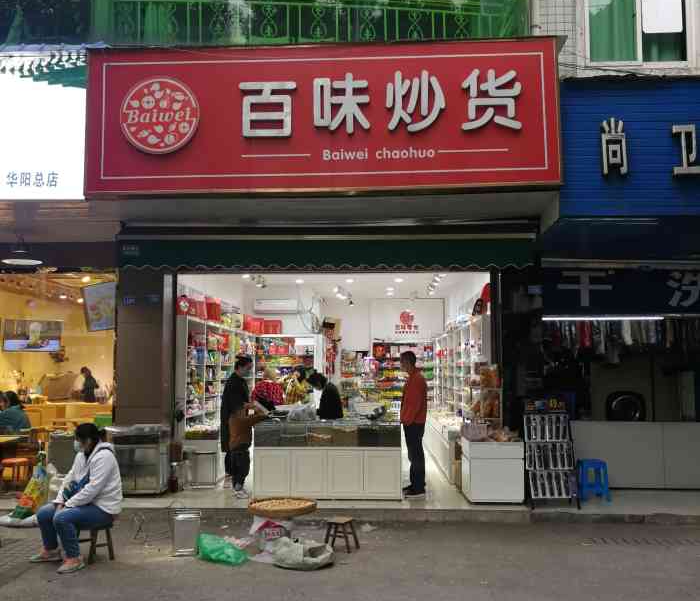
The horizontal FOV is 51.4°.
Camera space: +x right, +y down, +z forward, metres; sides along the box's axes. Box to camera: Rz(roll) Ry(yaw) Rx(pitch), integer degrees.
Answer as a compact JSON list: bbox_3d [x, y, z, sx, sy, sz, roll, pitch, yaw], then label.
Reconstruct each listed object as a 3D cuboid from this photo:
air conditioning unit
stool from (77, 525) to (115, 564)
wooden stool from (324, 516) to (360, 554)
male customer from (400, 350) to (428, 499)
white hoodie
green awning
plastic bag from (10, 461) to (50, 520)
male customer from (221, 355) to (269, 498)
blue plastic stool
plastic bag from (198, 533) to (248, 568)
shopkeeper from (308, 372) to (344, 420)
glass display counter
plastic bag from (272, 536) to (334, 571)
[{"bbox_3d":[-1.476,0.131,14.578,0.880,0.290,0.220,-1,-6,2],"label":"air conditioning unit"},{"bbox_3d":[-2.218,2.093,6.330,0.320,0.310,0.260,1,-6,-15],"label":"stool"},{"bbox_3d":[-0.085,2.127,6.632,0.270,0.280,0.220,-2,-6,20],"label":"wooden stool"},{"bbox_3d":[0.780,1.460,8.753,0.330,1.710,0.470,0,-5,0],"label":"male customer"},{"bbox_3d":[-2.235,1.525,6.236,0.500,0.590,0.460,3,-6,-25],"label":"white hoodie"},{"bbox_3d":[-0.315,-0.588,9.202,5.150,0.460,0.420,-1,-6,2],"label":"green awning"},{"bbox_3d":[-3.415,2.025,7.733,0.370,0.600,0.300,1,-6,-15],"label":"plastic bag"},{"bbox_3d":[-1.299,1.514,8.884,0.520,1.690,0.500,0,-6,-9],"label":"male customer"},{"bbox_3d":[2.830,2.081,8.464,0.340,0.460,0.340,-1,-5,9],"label":"blue plastic stool"},{"bbox_3d":[-1.100,2.133,6.270,0.410,0.190,0.280,-2,-6,23],"label":"plastic bag"},{"bbox_3d":[-0.305,1.667,9.553,0.450,1.500,0.450,3,-6,-28],"label":"shopkeeper"},{"bbox_3d":[-0.240,1.889,8.673,1.690,0.840,0.640,0,-5,3],"label":"glass display counter"},{"bbox_3d":[-0.379,2.115,6.143,0.510,0.200,0.380,-1,-6,2],"label":"plastic bag"}]

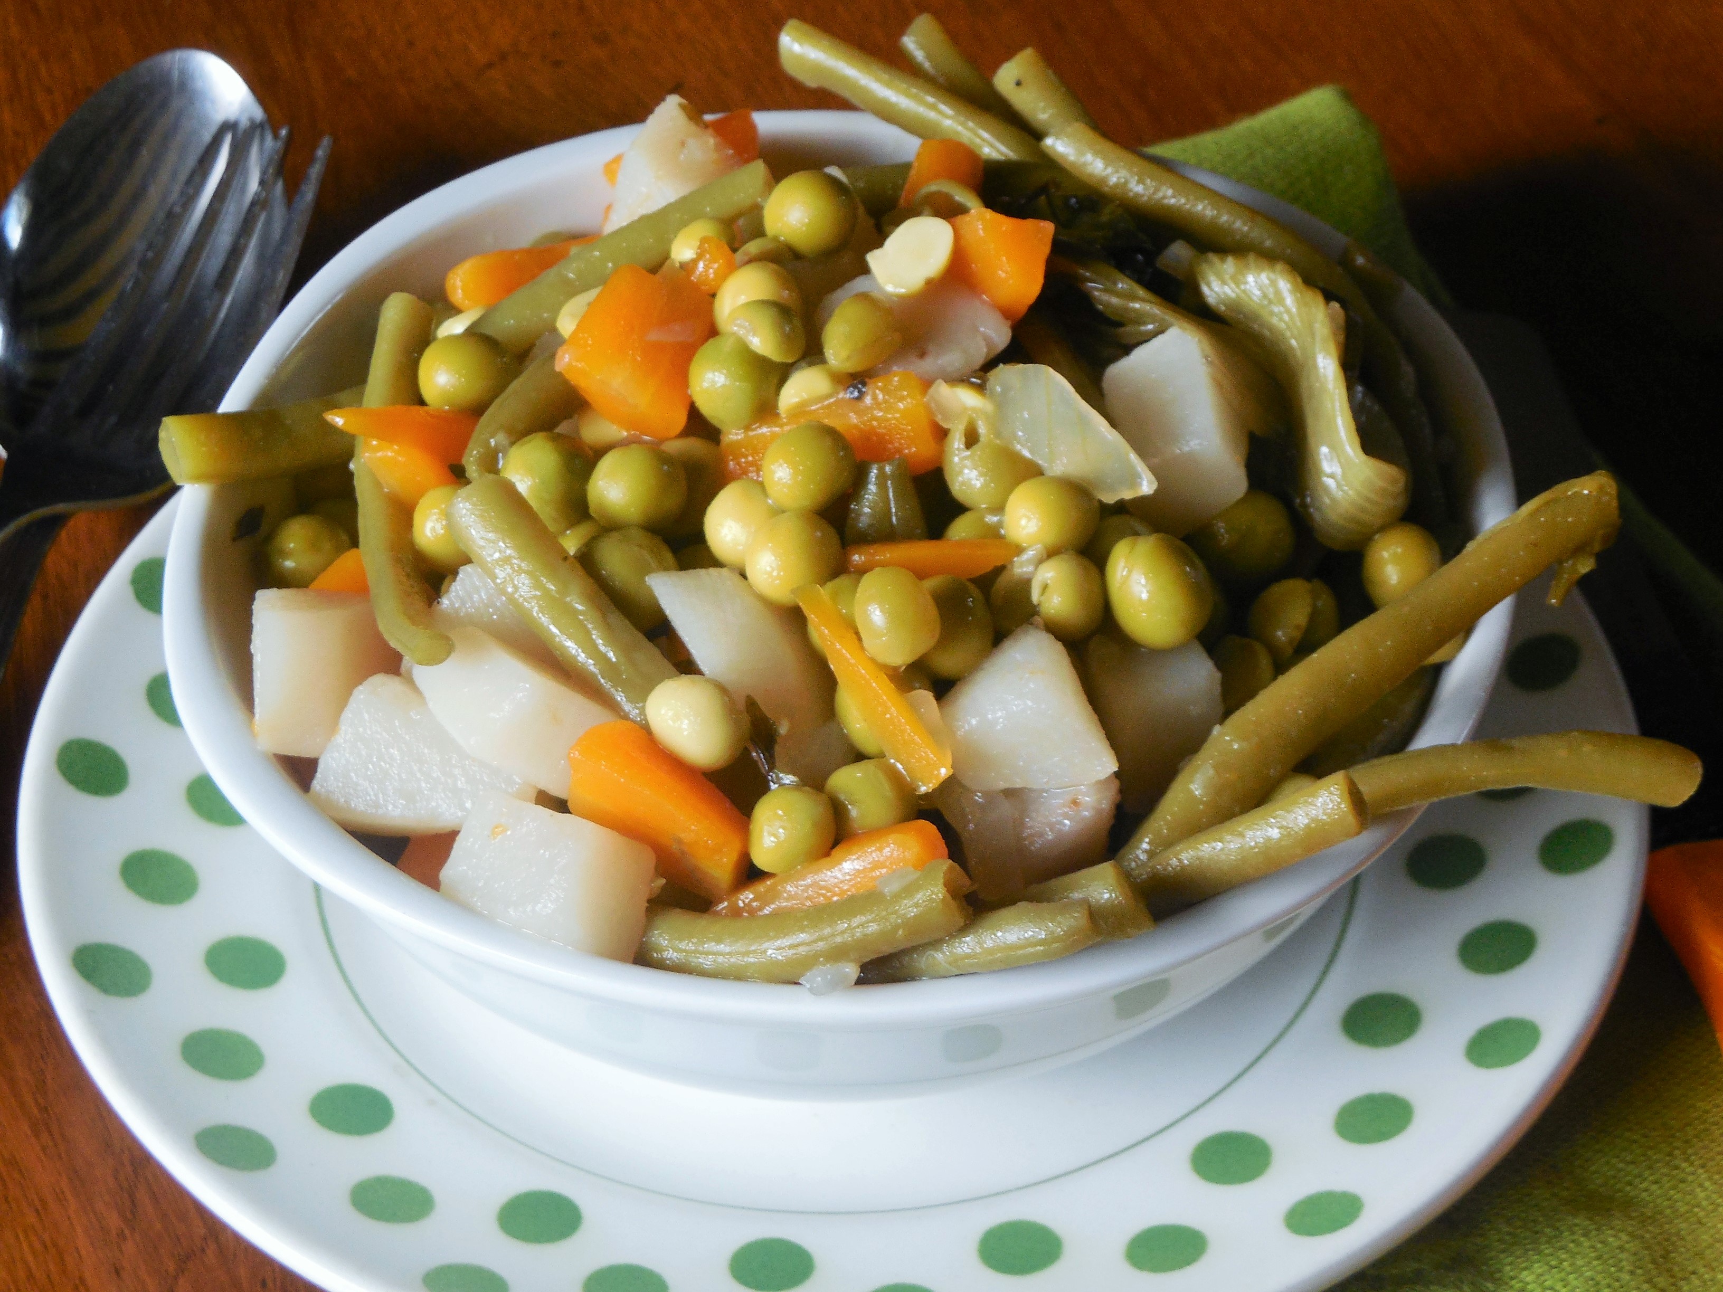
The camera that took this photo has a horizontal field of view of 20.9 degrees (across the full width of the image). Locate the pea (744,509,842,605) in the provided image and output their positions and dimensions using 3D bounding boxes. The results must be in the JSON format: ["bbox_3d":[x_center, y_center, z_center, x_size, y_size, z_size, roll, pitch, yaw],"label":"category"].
[{"bbox_3d":[-0.007,-0.008,0.449,0.009,0.009,0.009,-1,43,0],"label":"pea"}]

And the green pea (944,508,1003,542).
[{"bbox_3d":[0.013,-0.010,0.495,0.009,0.009,0.009,0,43,0],"label":"green pea"}]

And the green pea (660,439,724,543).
[{"bbox_3d":[-0.020,-0.017,0.502,0.010,0.011,0.010,0,43,0],"label":"green pea"}]

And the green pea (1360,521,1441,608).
[{"bbox_3d":[0.058,-0.009,0.504,0.009,0.010,0.009,0,43,0],"label":"green pea"}]

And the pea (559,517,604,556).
[{"bbox_3d":[-0.028,-0.010,0.470,0.008,0.008,0.008,-1,43,0],"label":"pea"}]

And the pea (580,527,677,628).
[{"bbox_3d":[-0.025,-0.007,0.495,0.011,0.011,0.011,0,43,0],"label":"pea"}]

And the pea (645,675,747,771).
[{"bbox_3d":[-0.016,0.007,0.443,0.010,0.009,0.009,-1,43,0],"label":"pea"}]

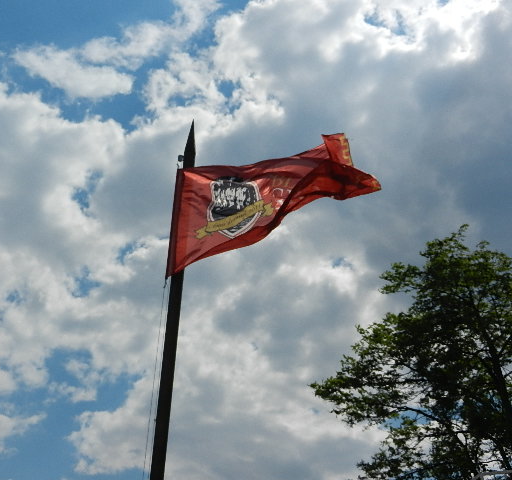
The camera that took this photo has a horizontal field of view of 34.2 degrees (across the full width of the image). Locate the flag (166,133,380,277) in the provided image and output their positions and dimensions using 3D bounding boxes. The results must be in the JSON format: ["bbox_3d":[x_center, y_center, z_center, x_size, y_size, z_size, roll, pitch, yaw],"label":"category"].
[{"bbox_3d":[0.150,-0.345,7.300,1.900,1.220,0.420,-9,-33,19],"label":"flag"}]

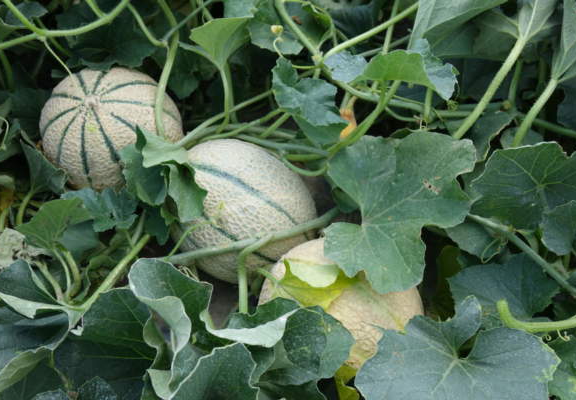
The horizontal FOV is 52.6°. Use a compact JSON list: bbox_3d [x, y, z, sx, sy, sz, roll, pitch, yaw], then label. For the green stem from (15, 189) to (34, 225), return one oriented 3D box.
[{"bbox_3d":[-0.276,0.009,0.610,0.008,0.041,0.009,17,22,-18],"label":"green stem"}]

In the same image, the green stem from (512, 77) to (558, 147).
[{"bbox_3d":[0.282,-0.100,0.665,0.011,0.084,0.011,24,21,0],"label":"green stem"}]

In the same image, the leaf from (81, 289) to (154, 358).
[{"bbox_3d":[-0.155,0.111,0.530,0.070,0.032,0.058,0,48,0],"label":"leaf"}]

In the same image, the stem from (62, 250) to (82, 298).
[{"bbox_3d":[-0.218,0.075,0.585,0.015,0.059,0.015,13,30,0],"label":"stem"}]

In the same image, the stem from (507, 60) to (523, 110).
[{"bbox_3d":[0.295,-0.148,0.755,0.009,0.064,0.009,-2,28,0],"label":"stem"}]

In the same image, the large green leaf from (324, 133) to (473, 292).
[{"bbox_3d":[0.113,0.013,0.585,0.150,0.045,0.158,1,66,-3],"label":"large green leaf"}]

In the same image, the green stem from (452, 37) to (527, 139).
[{"bbox_3d":[0.227,-0.125,0.660,0.013,0.128,0.013,31,18,0],"label":"green stem"}]

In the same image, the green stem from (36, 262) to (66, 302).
[{"bbox_3d":[-0.252,0.086,0.620,0.012,0.054,0.012,-14,29,6],"label":"green stem"}]

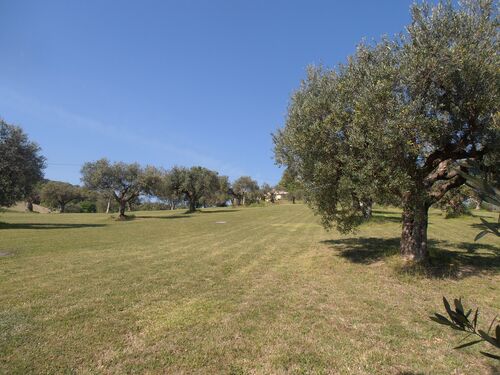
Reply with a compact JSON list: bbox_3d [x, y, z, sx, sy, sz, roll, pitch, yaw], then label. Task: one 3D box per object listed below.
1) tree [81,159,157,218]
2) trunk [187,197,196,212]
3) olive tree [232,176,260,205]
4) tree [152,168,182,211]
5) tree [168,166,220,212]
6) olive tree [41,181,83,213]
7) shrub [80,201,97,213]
[{"bbox_3d":[-11.758,0.089,31.000,6.600,5.360,6.000,0,-2,0],"label":"tree"},{"bbox_3d":[-6.749,1.961,40.000,1.150,1.850,0.950,0,-2,0],"label":"trunk"},{"bbox_3d":[-0.606,0.519,60.000,4.790,4.850,4.700,0,-2,0],"label":"olive tree"},{"bbox_3d":[-10.813,0.265,46.000,4.700,5.570,4.700,0,-2,0],"label":"tree"},{"bbox_3d":[-6.403,0.231,40.000,5.870,5.310,5.600,0,-2,0],"label":"tree"},{"bbox_3d":[-27.729,1.324,51.000,6.080,4.710,5.600,0,-2,0],"label":"olive tree"},{"bbox_3d":[-23.757,2.795,51.000,2.340,1.770,2.000,0,-2,0],"label":"shrub"}]

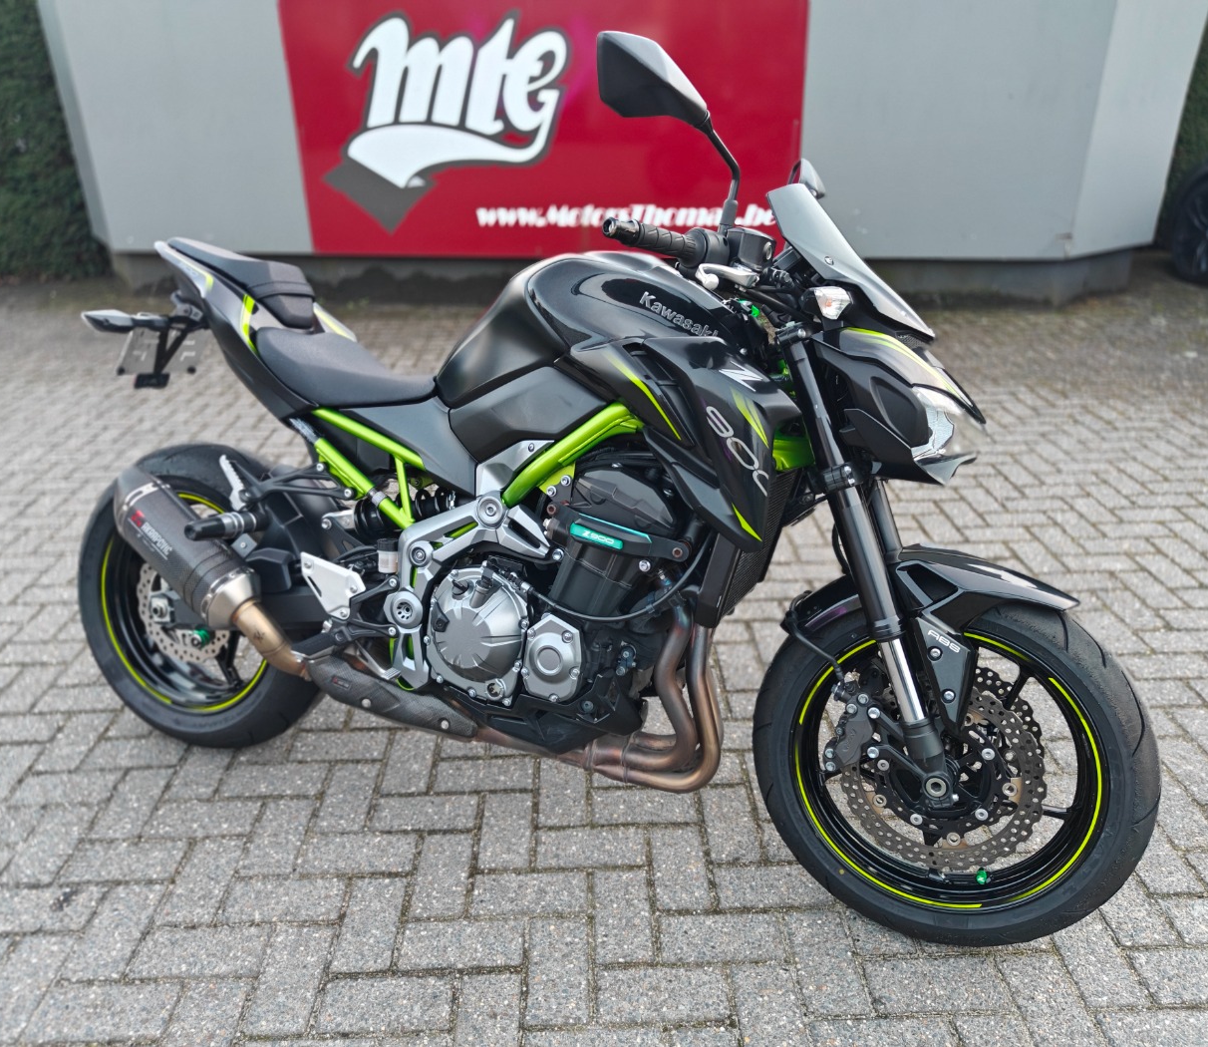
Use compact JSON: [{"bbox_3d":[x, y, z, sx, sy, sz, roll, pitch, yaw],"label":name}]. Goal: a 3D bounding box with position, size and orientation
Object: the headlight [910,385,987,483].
[{"bbox_3d":[0.508,-0.133,1.468,0.140,0.150,0.190,9,11,21],"label":"headlight"}]

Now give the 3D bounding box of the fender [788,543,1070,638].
[{"bbox_3d":[0.504,0.122,1.505,0.420,0.170,0.190,9,11,21],"label":"fender"}]

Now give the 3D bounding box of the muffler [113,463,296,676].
[{"bbox_3d":[-0.716,0.086,1.762,0.440,0.140,0.120,42,19,7],"label":"muffler"}]

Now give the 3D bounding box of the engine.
[{"bbox_3d":[-0.037,0.107,1.712,0.450,0.510,0.450,9,10,20],"label":"engine"}]

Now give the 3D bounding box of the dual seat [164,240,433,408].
[{"bbox_3d":[-0.577,-0.385,1.853,0.660,0.285,0.270,9,10,20],"label":"dual seat"}]

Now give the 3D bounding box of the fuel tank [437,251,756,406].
[{"bbox_3d":[-0.030,-0.321,1.654,0.580,0.285,0.360,9,10,20],"label":"fuel tank"}]

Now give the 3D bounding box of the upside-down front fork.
[{"bbox_3d":[0.427,0.043,1.526,0.085,0.745,0.265,-18,0,24],"label":"upside-down front fork"}]

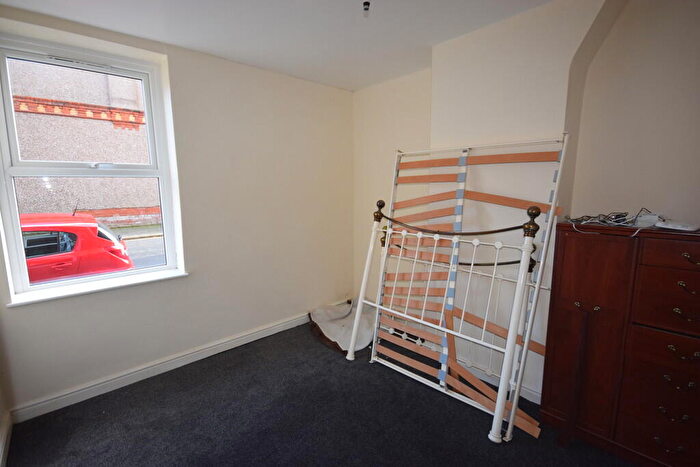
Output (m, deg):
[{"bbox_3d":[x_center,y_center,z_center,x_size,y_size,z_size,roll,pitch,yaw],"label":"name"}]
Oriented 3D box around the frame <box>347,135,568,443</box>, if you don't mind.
[{"bbox_3d":[0.639,0.261,2.365,0.542,1.860,1.377,-9,13,-43],"label":"frame"}]

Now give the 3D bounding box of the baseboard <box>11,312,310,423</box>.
[{"bbox_3d":[-1.229,1.066,2.914,2.653,0.107,0.027,-8,12,-41],"label":"baseboard"}]

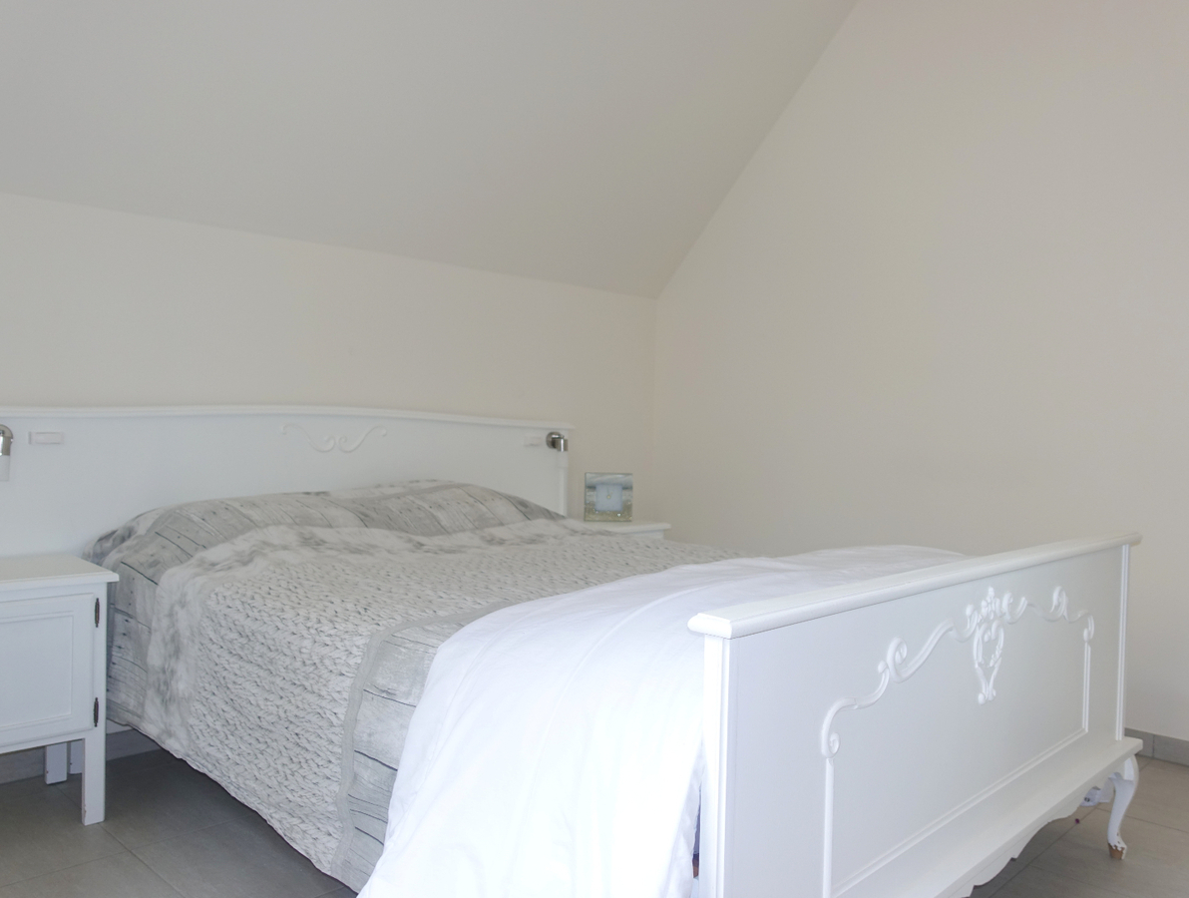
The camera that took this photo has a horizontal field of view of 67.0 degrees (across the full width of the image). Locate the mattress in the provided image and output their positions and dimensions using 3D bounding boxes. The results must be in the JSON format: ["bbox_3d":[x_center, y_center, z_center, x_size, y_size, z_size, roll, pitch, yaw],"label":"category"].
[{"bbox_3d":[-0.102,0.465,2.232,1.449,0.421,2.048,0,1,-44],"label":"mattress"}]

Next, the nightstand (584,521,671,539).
[{"bbox_3d":[0.010,0.601,3.560,0.425,0.593,0.402,0,1,-44],"label":"nightstand"}]

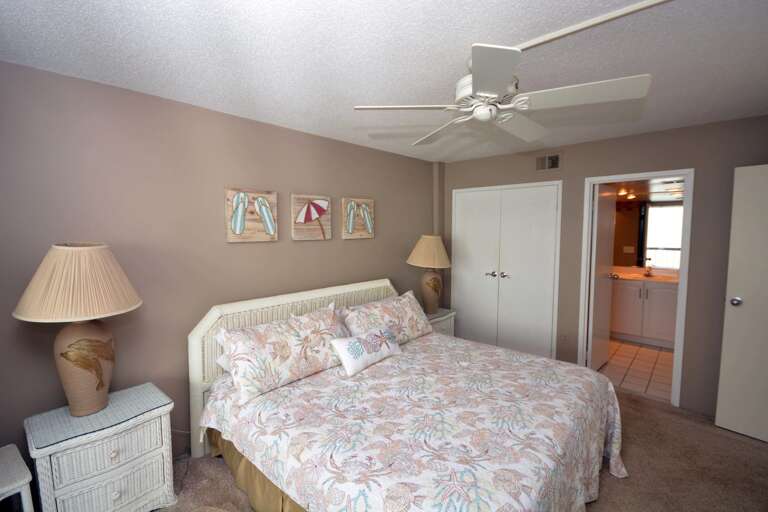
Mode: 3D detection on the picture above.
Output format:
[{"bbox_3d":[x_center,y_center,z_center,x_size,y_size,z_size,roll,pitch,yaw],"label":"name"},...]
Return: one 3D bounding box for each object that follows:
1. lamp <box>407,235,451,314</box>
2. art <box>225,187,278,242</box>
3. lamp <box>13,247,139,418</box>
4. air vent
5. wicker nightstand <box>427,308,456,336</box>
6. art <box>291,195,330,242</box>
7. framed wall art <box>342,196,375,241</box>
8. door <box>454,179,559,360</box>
[{"bbox_3d":[0.570,0.232,3.768,0.510,0.900,0.510,0,4,0],"label":"lamp"},{"bbox_3d":[-1.028,-0.312,2.519,0.394,0.403,0.035,-4,6,-43],"label":"art"},{"bbox_3d":[-1.601,0.390,1.719,0.505,0.890,0.505,-4,6,-43],"label":"lamp"},{"bbox_3d":[1.726,-0.981,3.367,0.231,0.137,0.020,3,5,38],"label":"air vent"},{"bbox_3d":[0.536,0.984,3.760,0.550,0.610,0.390,-4,6,-43],"label":"wicker nightstand"},{"bbox_3d":[-0.641,-0.338,2.879,0.375,0.391,0.035,-4,6,-43],"label":"art"},{"bbox_3d":[-0.250,-0.371,3.244,0.382,0.404,0.035,-4,6,-43],"label":"framed wall art"},{"bbox_3d":[1.359,0.255,3.738,1.200,2.060,0.060,3,5,38],"label":"door"}]

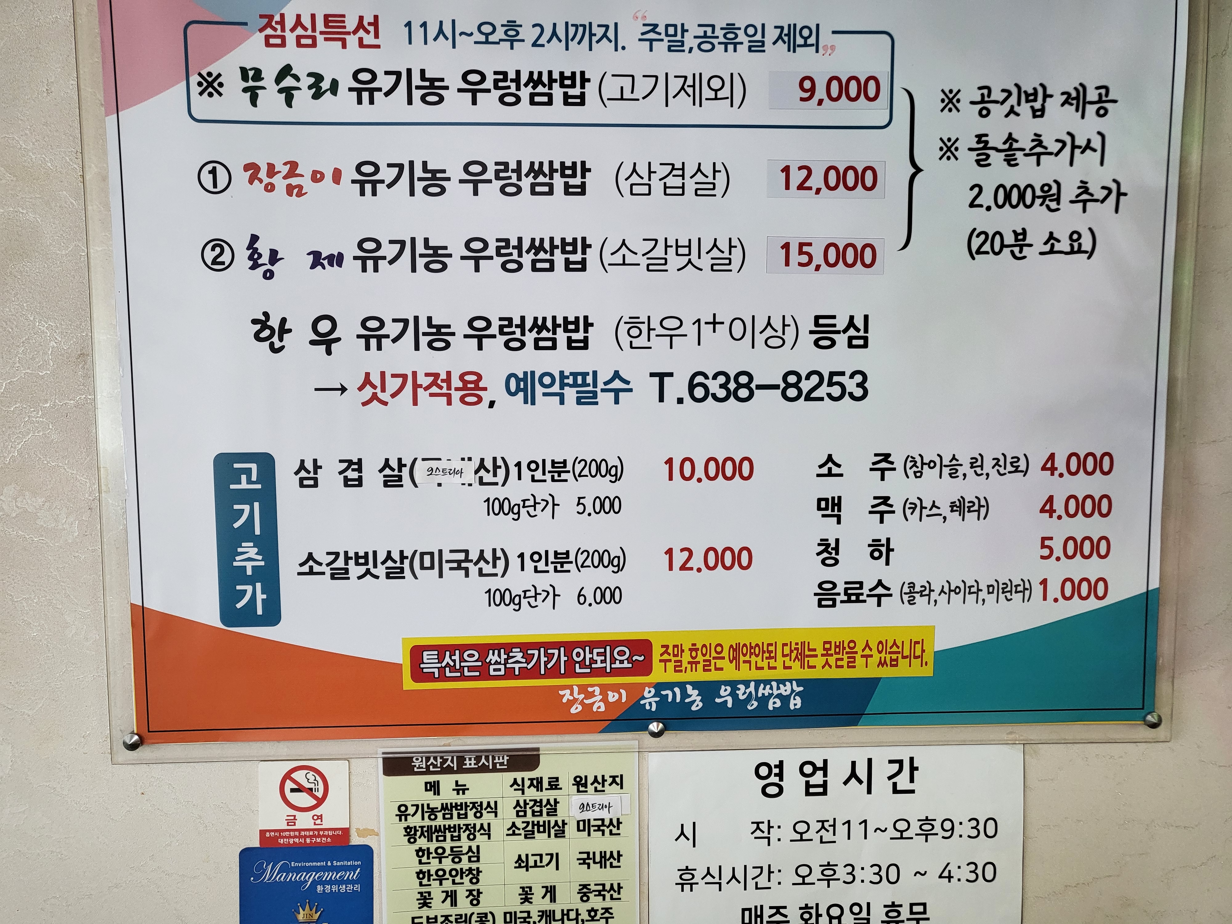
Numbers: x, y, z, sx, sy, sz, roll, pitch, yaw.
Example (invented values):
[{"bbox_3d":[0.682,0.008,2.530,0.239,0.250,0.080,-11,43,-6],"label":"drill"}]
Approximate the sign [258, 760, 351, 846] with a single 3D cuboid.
[{"bbox_3d":[-0.347,0.382,1.030,0.099,0.099,0.004,0,5,-3],"label":"sign"}]

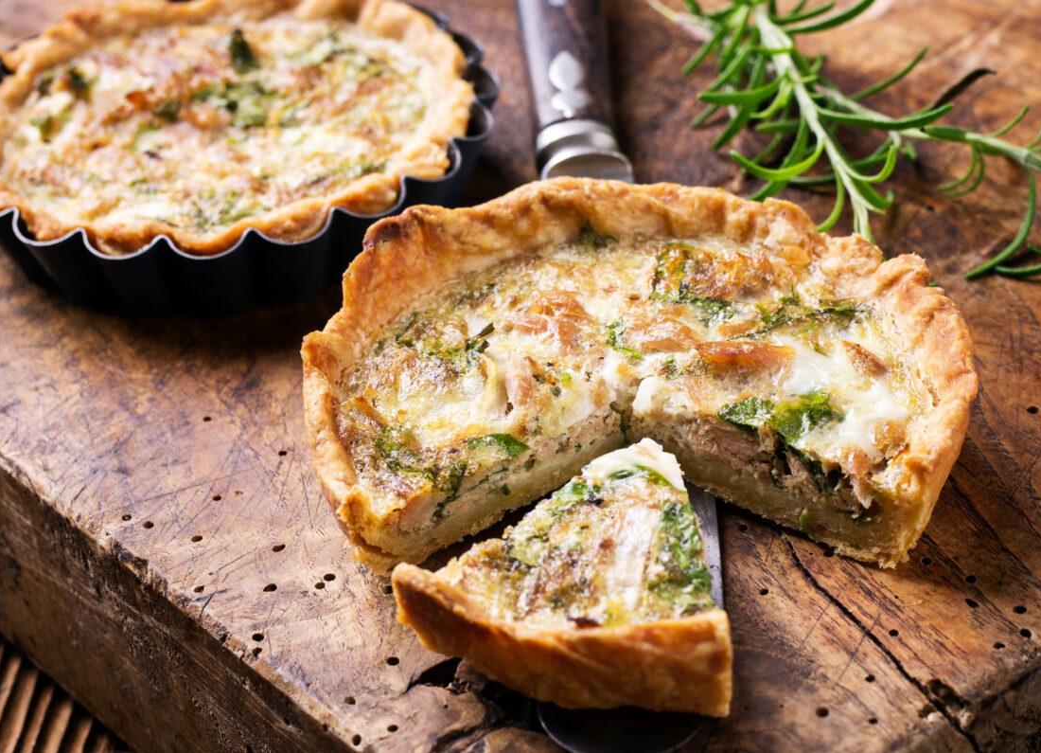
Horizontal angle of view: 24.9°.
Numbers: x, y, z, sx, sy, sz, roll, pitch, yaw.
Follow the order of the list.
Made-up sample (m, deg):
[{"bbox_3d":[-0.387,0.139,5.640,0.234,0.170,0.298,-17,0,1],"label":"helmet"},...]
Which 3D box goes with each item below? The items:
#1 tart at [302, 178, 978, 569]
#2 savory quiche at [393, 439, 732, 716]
[{"bbox_3d":[0.019,-0.001,0.416,0.115,0.023,0.097,-2,37,0],"label":"tart"},{"bbox_3d":[0.012,0.029,0.378,0.054,0.022,0.050,10,39,15],"label":"savory quiche"}]

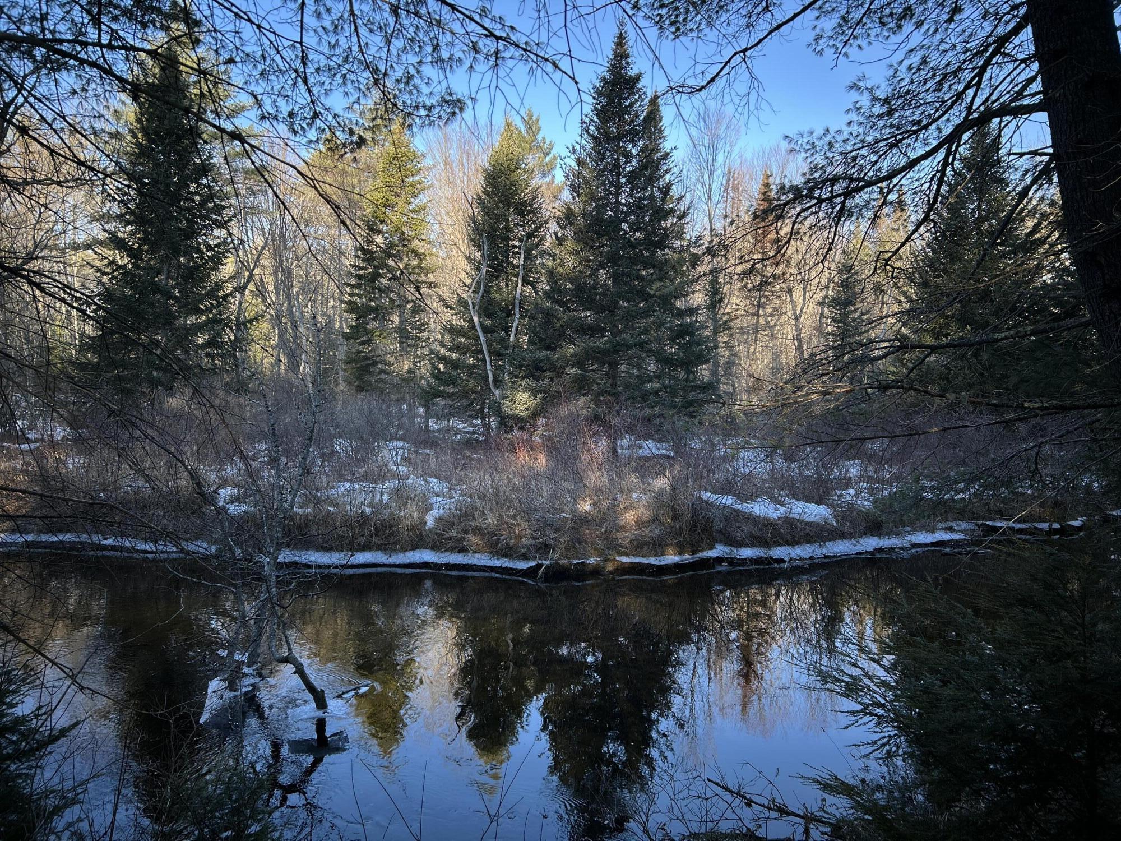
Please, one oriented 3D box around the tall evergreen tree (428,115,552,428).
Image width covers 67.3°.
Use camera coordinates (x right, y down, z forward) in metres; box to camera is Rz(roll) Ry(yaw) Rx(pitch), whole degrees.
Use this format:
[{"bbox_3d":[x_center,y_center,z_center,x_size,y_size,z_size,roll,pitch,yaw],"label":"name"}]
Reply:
[{"bbox_3d":[-1.950,-4.364,26.123,4.000,9.980,4.000,2,3,0],"label":"tall evergreen tree"}]

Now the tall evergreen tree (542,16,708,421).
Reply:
[{"bbox_3d":[1.780,-4.829,22.911,4.600,11.540,4.500,2,3,0],"label":"tall evergreen tree"}]

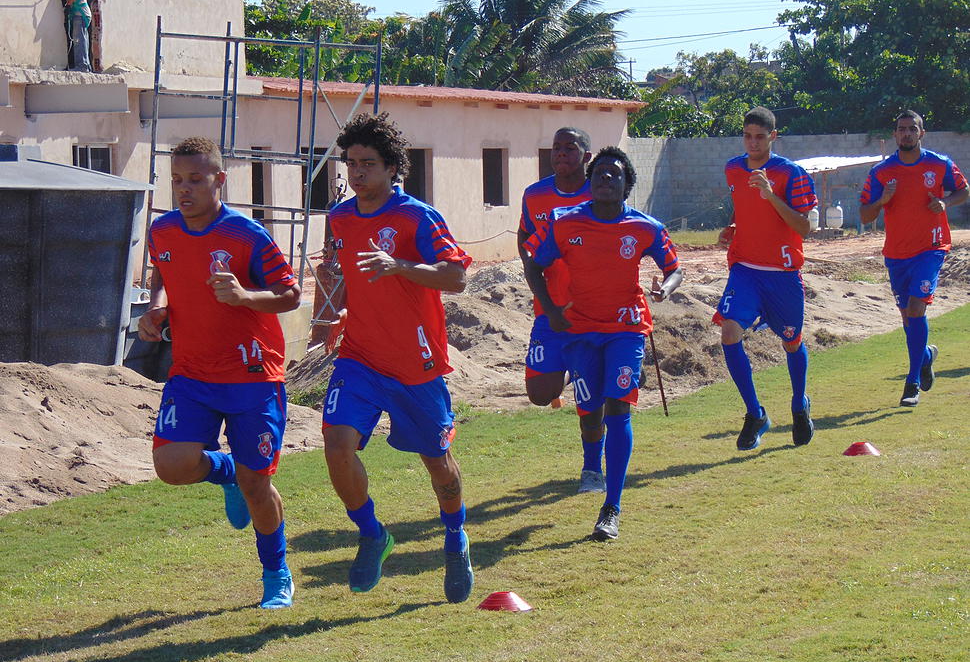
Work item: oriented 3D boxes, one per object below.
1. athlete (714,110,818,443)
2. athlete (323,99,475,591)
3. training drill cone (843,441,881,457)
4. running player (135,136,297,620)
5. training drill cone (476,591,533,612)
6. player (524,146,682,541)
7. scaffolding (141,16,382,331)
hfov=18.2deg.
[{"bbox_3d":[1.483,-0.278,16.000,0.560,1.790,0.720,1,4,30],"label":"athlete"},{"bbox_3d":[-0.304,0.098,10.750,0.560,1.740,0.750,1,4,30],"label":"athlete"},{"bbox_3d":[1.965,0.619,15.800,0.197,0.052,0.197,-1,3,0],"label":"training drill cone"},{"bbox_3d":[-0.952,0.145,10.850,0.570,1.690,0.750,1,4,30],"label":"running player"},{"bbox_3d":[0.069,0.953,10.680,0.197,0.052,0.197,-1,3,0],"label":"training drill cone"},{"bbox_3d":[0.503,0.053,12.850,0.630,1.670,0.750,-1,3,10],"label":"player"},{"bbox_3d":[-1.959,-1.195,26.300,1.500,3.000,1.880,5,3,14],"label":"scaffolding"}]

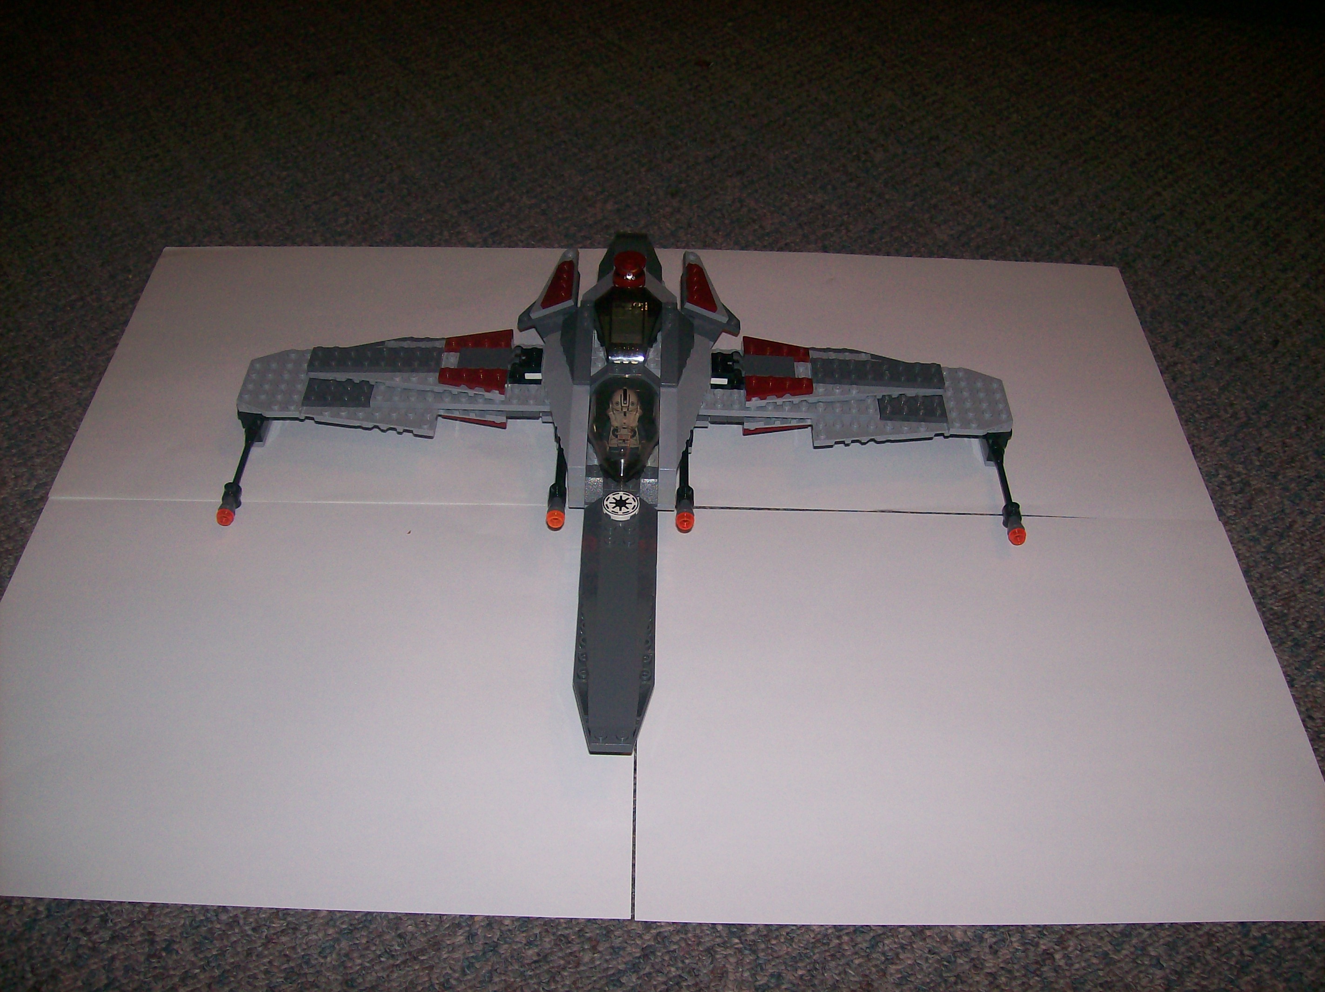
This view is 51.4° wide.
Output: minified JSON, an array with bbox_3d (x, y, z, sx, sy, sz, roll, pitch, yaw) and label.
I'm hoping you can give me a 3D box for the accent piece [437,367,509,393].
[{"bbox_3d":[-0.089,-0.054,0.650,0.032,0.004,0.015,1,45,0],"label":"accent piece"}]

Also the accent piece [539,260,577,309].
[{"bbox_3d":[-0.052,-0.106,0.696,0.016,0.004,0.032,-16,43,16],"label":"accent piece"}]

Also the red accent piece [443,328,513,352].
[{"bbox_3d":[-0.089,-0.074,0.671,0.032,0.004,0.015,1,45,0],"label":"red accent piece"}]

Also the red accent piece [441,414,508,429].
[{"bbox_3d":[-0.090,-0.039,0.659,0.032,0.004,0.016,1,45,0],"label":"red accent piece"}]

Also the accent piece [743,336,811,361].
[{"bbox_3d":[0.056,-0.071,0.671,0.032,0.004,0.015,1,45,0],"label":"accent piece"}]

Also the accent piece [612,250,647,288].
[{"bbox_3d":[-0.016,-0.112,0.683,0.017,0.011,0.017,1,45,0],"label":"accent piece"}]

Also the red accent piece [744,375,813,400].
[{"bbox_3d":[0.055,-0.051,0.651,0.032,0.004,0.015,1,45,0],"label":"red accent piece"}]

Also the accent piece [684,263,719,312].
[{"bbox_3d":[0.019,-0.104,0.695,0.016,0.004,0.032,18,43,-16],"label":"accent piece"}]

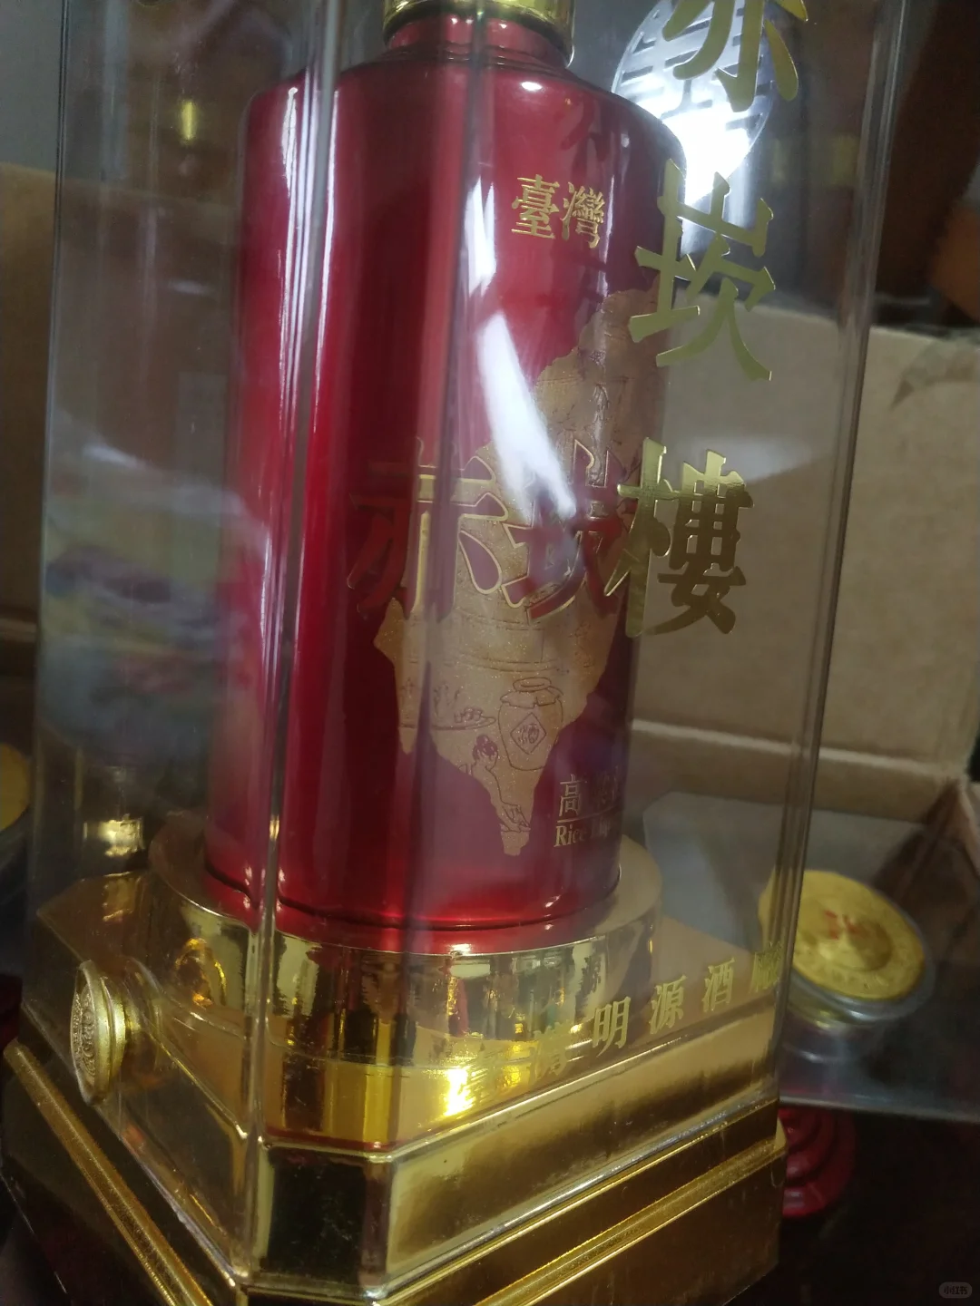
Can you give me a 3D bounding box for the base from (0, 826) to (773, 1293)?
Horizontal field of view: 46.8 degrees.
[{"bbox_3d":[-0.019,0.076,0.233,0.126,0.077,0.125,-3,13,-40],"label":"base"}]

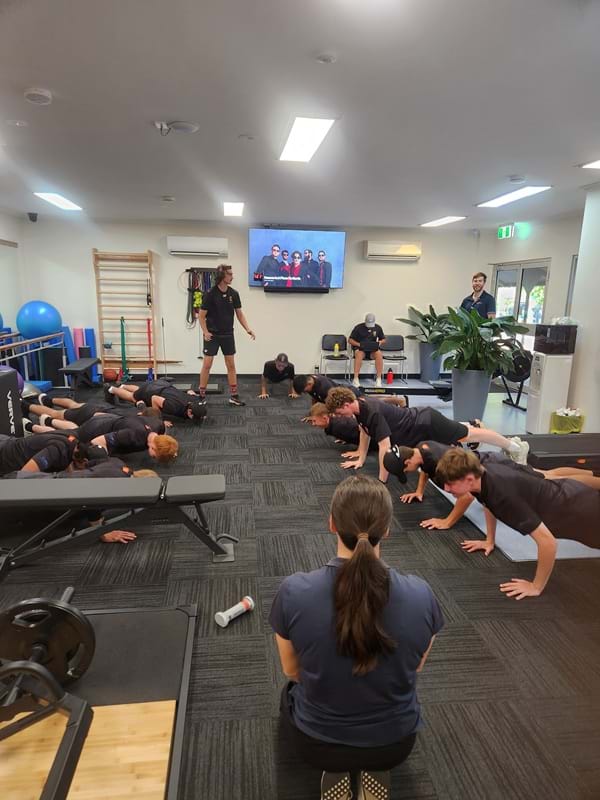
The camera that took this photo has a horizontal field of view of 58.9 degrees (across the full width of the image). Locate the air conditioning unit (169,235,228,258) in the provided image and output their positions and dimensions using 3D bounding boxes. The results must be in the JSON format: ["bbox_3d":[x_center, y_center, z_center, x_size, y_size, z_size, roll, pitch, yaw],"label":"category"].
[{"bbox_3d":[-1.682,-2.542,8.862,0.980,0.310,0.230,-1,11,-7],"label":"air conditioning unit"}]

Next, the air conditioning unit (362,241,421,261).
[{"bbox_3d":[1.622,-2.598,9.296,0.950,0.310,0.240,0,12,-7],"label":"air conditioning unit"}]

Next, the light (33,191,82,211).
[{"bbox_3d":[-3.205,-2.658,7.116,0.300,0.050,1.220,0,12,-7],"label":"light"}]

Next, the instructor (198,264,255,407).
[{"bbox_3d":[-1.001,-0.889,7.374,0.680,1.900,0.420,-6,13,-32],"label":"instructor"}]

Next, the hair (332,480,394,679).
[{"bbox_3d":[0.176,0.514,1.605,0.190,0.550,0.240,1,12,2],"label":"hair"}]

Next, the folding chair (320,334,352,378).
[{"bbox_3d":[0.645,-0.719,9.372,0.480,0.840,0.520,-1,11,-7],"label":"folding chair"}]

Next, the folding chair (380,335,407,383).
[{"bbox_3d":[1.630,-0.719,9.468,0.480,0.810,0.500,0,12,-7],"label":"folding chair"}]

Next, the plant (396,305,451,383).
[{"bbox_3d":[2.285,-0.979,9.398,1.120,1.370,0.980,0,12,-7],"label":"plant"}]

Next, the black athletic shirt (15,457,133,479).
[{"bbox_3d":[-1.525,0.588,3.594,0.700,0.280,0.500,-2,11,2],"label":"black athletic shirt"}]

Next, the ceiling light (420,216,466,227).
[{"bbox_3d":[2.257,-2.830,8.432,0.290,0.050,1.200,-1,11,-7],"label":"ceiling light"}]

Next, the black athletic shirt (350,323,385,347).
[{"bbox_3d":[1.182,-1.079,9.269,0.580,0.520,0.340,0,12,-7],"label":"black athletic shirt"}]

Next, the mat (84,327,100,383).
[{"bbox_3d":[-3.494,-0.750,8.973,0.155,0.910,0.155,-8,-4,-5],"label":"mat"}]

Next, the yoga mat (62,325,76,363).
[{"bbox_3d":[-3.790,-0.722,8.772,0.150,0.930,0.150,-8,3,-6],"label":"yoga mat"}]

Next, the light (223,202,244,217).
[{"bbox_3d":[-0.936,-2.702,7.538,0.290,0.050,1.200,-1,11,-7],"label":"light"}]

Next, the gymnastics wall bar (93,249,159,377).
[{"bbox_3d":[-2.945,-1.412,9.034,0.960,2.190,0.170,0,12,-7],"label":"gymnastics wall bar"}]

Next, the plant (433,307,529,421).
[{"bbox_3d":[2.245,-0.443,6.663,1.130,1.420,1.100,-1,11,-7],"label":"plant"}]

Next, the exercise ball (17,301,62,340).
[{"bbox_3d":[-4.088,-1.230,8.358,0.645,0.645,0.645,0,12,-7],"label":"exercise ball"}]

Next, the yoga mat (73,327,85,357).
[{"bbox_3d":[-3.679,-0.749,8.951,0.155,0.910,0.155,-9,-4,-5],"label":"yoga mat"}]

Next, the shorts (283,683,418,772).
[{"bbox_3d":[0.149,0.972,1.759,0.430,0.280,0.420,1,12,2],"label":"shorts"}]

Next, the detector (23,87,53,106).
[{"bbox_3d":[-1.536,-1.781,3.123,0.142,0.052,0.142,-1,11,-7],"label":"detector"}]

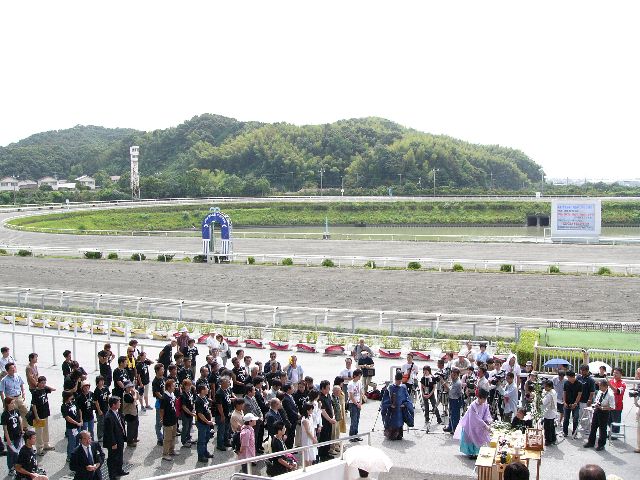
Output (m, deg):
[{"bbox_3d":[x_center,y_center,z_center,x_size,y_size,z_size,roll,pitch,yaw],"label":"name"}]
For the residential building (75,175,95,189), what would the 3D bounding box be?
[{"bbox_3d":[-106.145,-26.007,300.000,8.500,7.200,8.000,-2,5,-15],"label":"residential building"}]

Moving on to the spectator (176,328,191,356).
[{"bbox_3d":[-4.204,3.572,20.737,0.520,1.720,0.350,1,6,24],"label":"spectator"}]

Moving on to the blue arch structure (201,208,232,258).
[{"bbox_3d":[-8.801,-0.467,56.549,2.600,4.500,0.800,1,6,22],"label":"blue arch structure"}]

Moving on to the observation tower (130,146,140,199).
[{"bbox_3d":[-69.429,-24.681,250.609,2.500,20.200,2.500,-5,6,-37],"label":"observation tower"}]

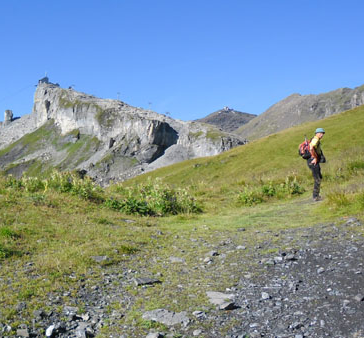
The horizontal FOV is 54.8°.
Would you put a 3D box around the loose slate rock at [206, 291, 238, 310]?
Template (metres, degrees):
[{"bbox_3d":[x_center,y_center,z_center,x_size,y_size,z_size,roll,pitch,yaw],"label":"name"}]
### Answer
[{"bbox_3d":[0.409,1.329,3.550,0.320,0.090,0.290,-2,1,-11],"label":"loose slate rock"}]

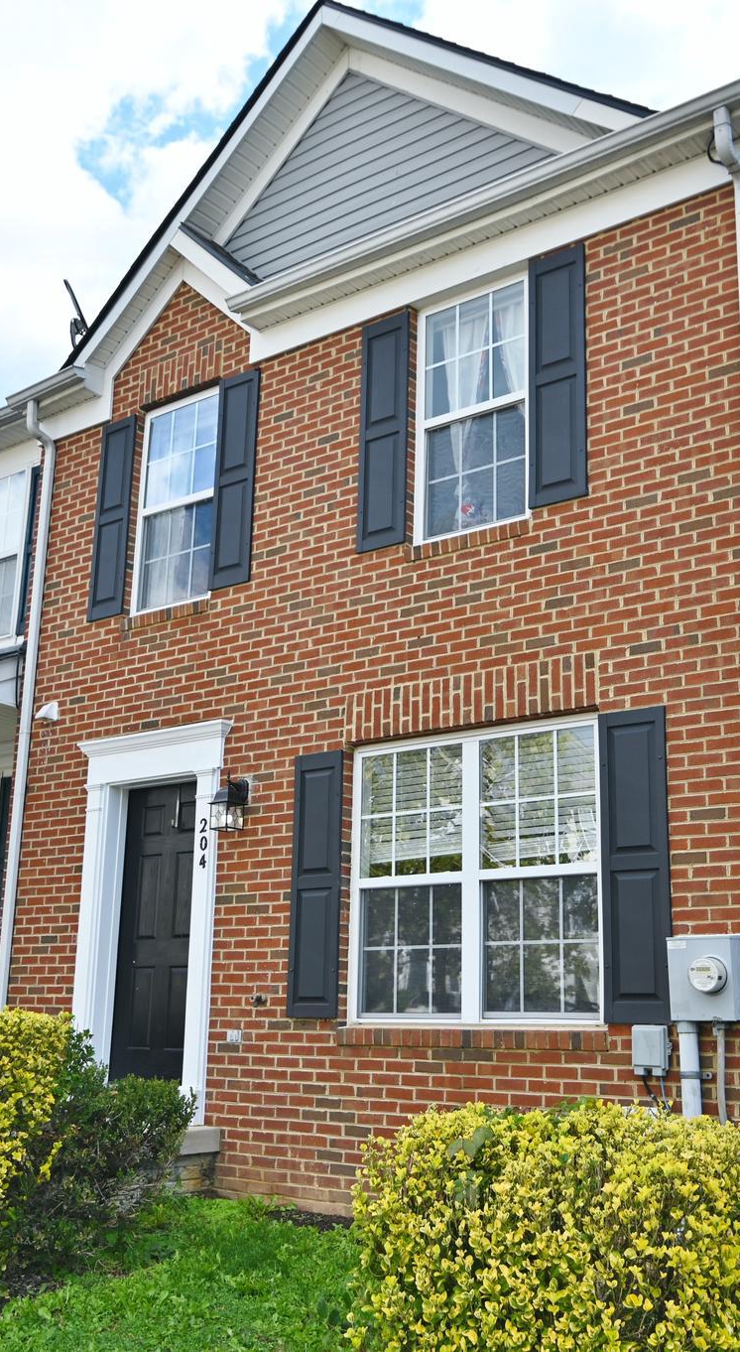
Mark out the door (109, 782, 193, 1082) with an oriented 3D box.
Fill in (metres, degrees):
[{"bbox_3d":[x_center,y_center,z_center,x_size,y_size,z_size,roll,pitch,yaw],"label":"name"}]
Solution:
[{"bbox_3d":[-1.361,1.735,9.061,0.914,2.040,0.060,-10,-18,37],"label":"door"}]

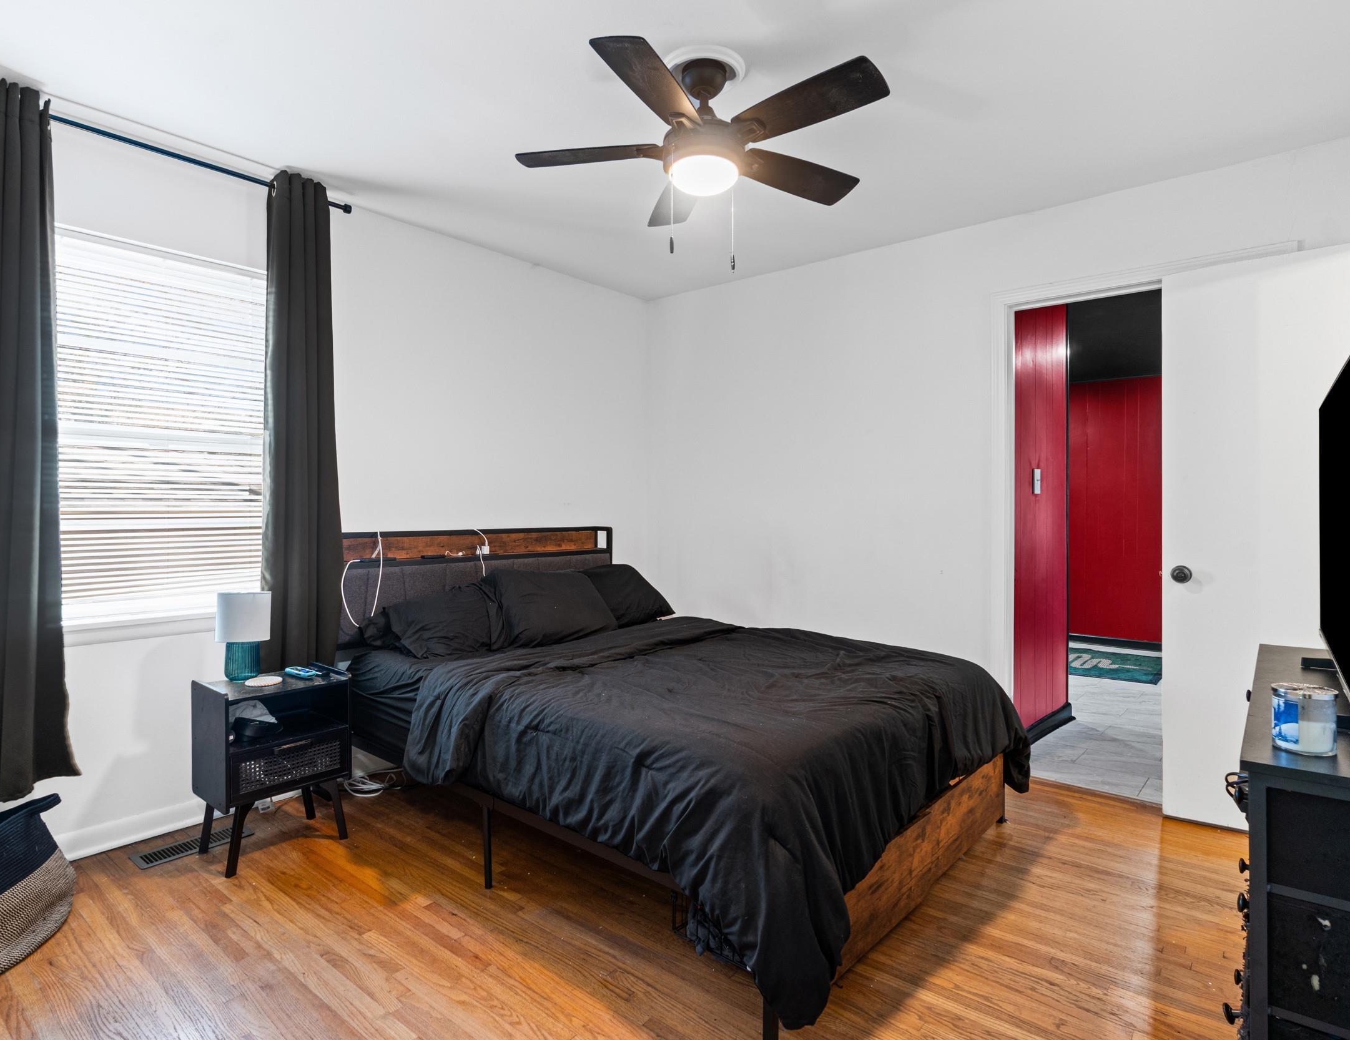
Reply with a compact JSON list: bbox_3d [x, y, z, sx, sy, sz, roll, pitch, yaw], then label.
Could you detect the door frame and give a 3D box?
[{"bbox_3d":[1.827,0.065,2.822,1.005,2.120,0.120,2,2,40],"label":"door frame"}]

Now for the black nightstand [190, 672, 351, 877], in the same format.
[{"bbox_3d":[-1.398,0.839,2.440,0.300,0.572,0.390,1,1,40],"label":"black nightstand"}]

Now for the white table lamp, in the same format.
[{"bbox_3d":[-1.487,0.401,2.390,0.162,0.296,0.162,1,1,40],"label":"white table lamp"}]

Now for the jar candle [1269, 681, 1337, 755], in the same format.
[{"bbox_3d":[1.062,0.338,1.170,0.086,0.106,0.086,1,1,40],"label":"jar candle"}]

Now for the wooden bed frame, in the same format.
[{"bbox_3d":[-0.084,0.595,2.727,2.160,1.050,1.545,1,1,40],"label":"wooden bed frame"}]

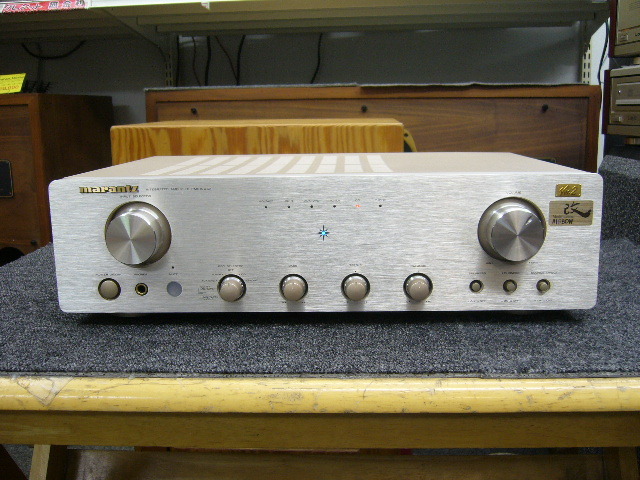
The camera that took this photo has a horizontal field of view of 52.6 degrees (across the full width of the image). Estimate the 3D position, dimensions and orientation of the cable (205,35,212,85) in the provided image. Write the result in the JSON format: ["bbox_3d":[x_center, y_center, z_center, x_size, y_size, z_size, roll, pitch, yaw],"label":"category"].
[{"bbox_3d":[-0.318,-0.509,1.844,0.019,0.138,0.011,0,11,3],"label":"cable"}]

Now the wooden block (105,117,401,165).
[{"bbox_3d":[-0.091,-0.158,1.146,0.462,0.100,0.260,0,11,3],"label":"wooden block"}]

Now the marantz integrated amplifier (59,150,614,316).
[{"bbox_3d":[0.008,-0.023,0.654,0.440,0.111,0.308,0,11,3],"label":"marantz integrated amplifier"}]

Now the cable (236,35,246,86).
[{"bbox_3d":[-0.223,-0.510,1.840,0.024,0.140,0.011,0,11,3],"label":"cable"}]

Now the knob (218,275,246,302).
[{"bbox_3d":[-0.071,0.040,0.524,0.021,0.021,0.015,0,11,3],"label":"knob"}]

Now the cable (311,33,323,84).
[{"bbox_3d":[-0.010,-0.513,1.830,0.030,0.140,0.012,0,11,3],"label":"cable"}]

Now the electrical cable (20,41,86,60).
[{"bbox_3d":[-0.764,-0.544,1.856,0.185,0.055,0.015,0,11,3],"label":"electrical cable"}]

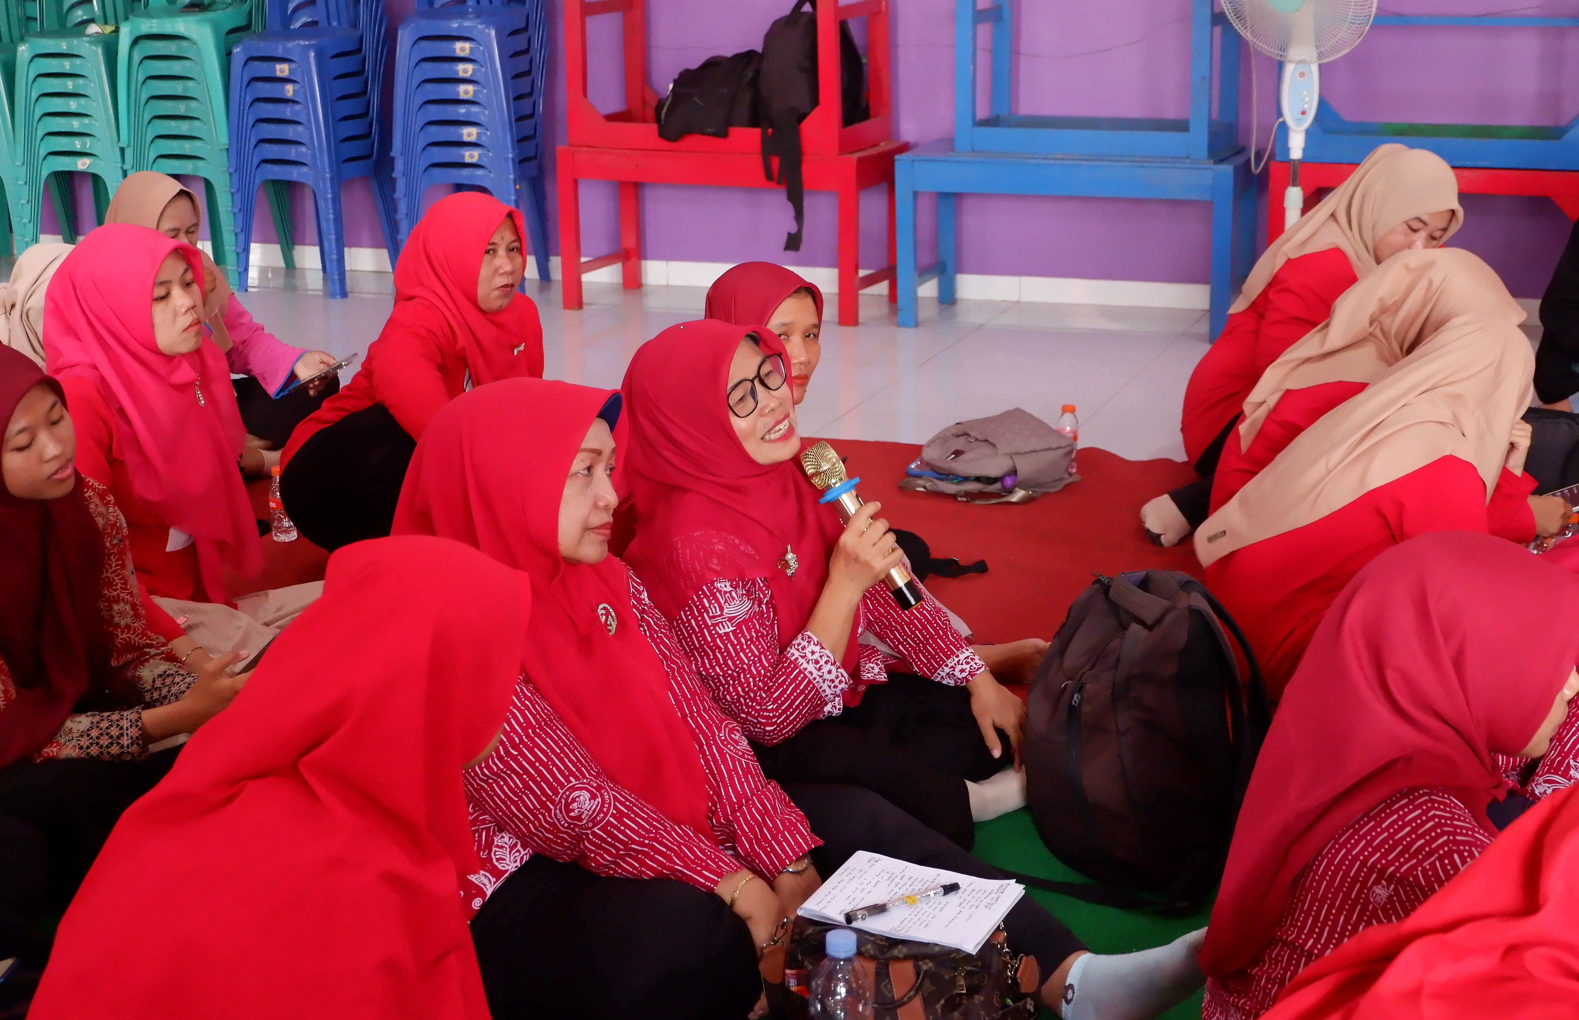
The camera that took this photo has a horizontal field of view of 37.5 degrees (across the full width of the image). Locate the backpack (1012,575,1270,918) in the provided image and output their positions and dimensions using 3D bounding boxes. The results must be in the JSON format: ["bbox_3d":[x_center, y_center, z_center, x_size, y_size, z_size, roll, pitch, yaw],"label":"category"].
[{"bbox_3d":[0.485,0.259,3.183,0.270,0.440,0.300,-9,17,-25],"label":"backpack"}]

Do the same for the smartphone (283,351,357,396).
[{"bbox_3d":[-0.987,-0.287,4.900,0.165,0.012,0.077,-29,6,-6],"label":"smartphone"}]

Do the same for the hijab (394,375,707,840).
[{"bbox_3d":[-0.279,0.107,2.720,0.400,0.500,0.380,6,17,26],"label":"hijab"}]

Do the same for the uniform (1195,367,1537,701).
[{"bbox_3d":[0.974,0.074,3.850,0.570,0.450,0.500,-1,15,0],"label":"uniform"}]

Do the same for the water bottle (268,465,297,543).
[{"bbox_3d":[-1.038,-0.017,4.790,0.052,0.155,0.052,-1,15,0],"label":"water bottle"}]

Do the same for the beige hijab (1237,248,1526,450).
[{"bbox_3d":[1.072,-0.287,4.220,0.520,0.380,0.360,-1,15,0],"label":"beige hijab"}]

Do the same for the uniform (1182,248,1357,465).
[{"bbox_3d":[1.132,-0.330,5.050,0.450,0.500,0.440,9,18,34],"label":"uniform"}]

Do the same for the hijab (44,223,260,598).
[{"bbox_3d":[-1.059,-0.172,3.850,0.370,0.550,0.360,7,18,29],"label":"hijab"}]

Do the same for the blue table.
[{"bbox_3d":[0.859,-0.810,6.920,1.000,0.510,0.435,5,16,21],"label":"blue table"}]

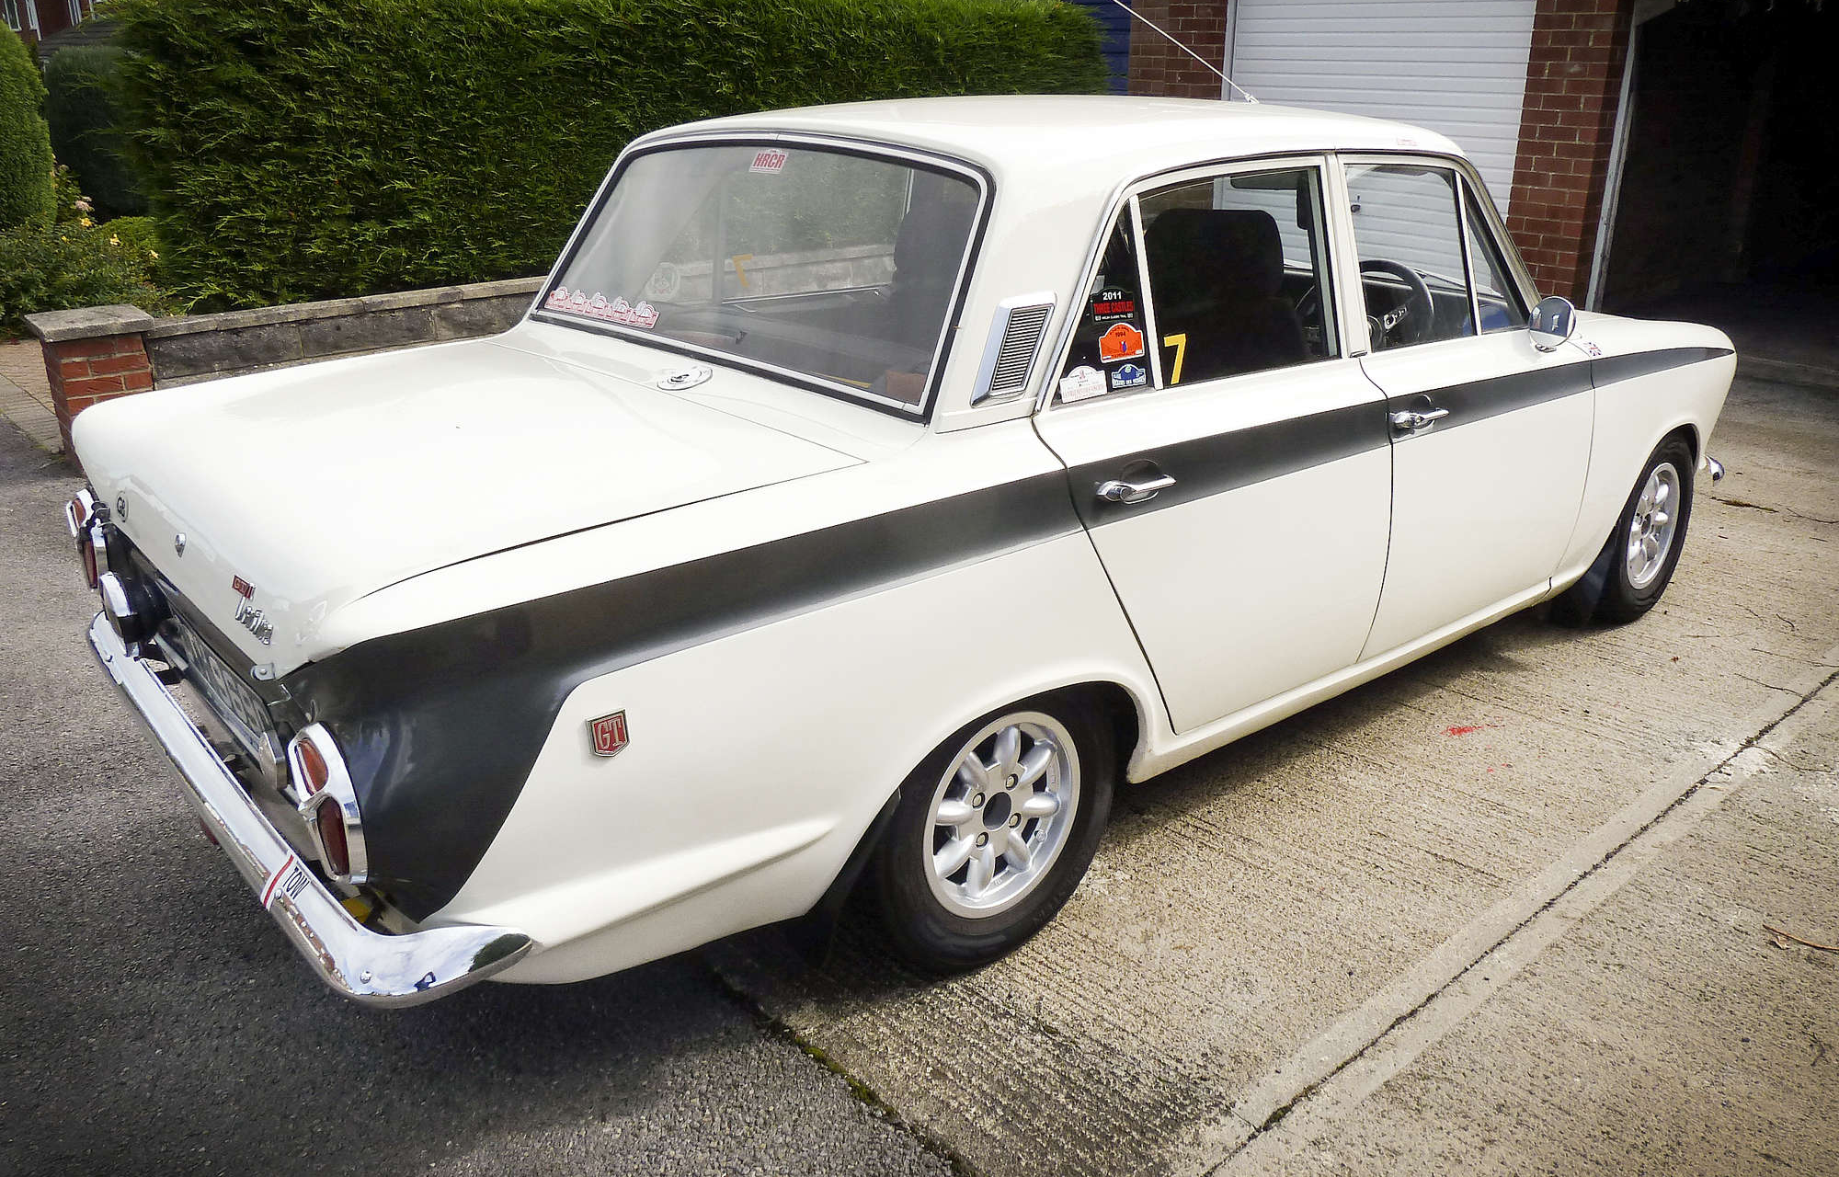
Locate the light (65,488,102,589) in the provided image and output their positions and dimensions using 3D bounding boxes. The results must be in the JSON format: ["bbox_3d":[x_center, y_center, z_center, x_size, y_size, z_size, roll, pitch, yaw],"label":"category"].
[{"bbox_3d":[-1.538,-0.087,2.455,0.061,0.192,0.187,-16,25,-38],"label":"light"}]

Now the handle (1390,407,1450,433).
[{"bbox_3d":[0.970,-0.325,2.576,0.197,0.036,0.049,-16,25,-38],"label":"handle"}]

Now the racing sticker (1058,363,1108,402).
[{"bbox_3d":[0.256,-0.320,2.062,0.103,0.051,0.003,-16,10,-38],"label":"racing sticker"}]

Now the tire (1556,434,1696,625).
[{"bbox_3d":[2.004,-0.197,3.774,0.581,0.581,0.182,-17,25,-40],"label":"tire"}]

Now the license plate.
[{"bbox_3d":[-1.065,0.149,2.026,0.020,0.116,0.525,-16,25,-38],"label":"license plate"}]

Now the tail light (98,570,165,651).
[{"bbox_3d":[-1.252,0.025,2.137,0.085,0.120,0.120,-16,26,-39],"label":"tail light"}]

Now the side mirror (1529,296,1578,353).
[{"bbox_3d":[1.361,-0.564,2.839,0.061,0.126,0.109,-13,23,-33],"label":"side mirror"}]

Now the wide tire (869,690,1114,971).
[{"bbox_3d":[0.090,0.349,2.237,0.581,0.581,0.182,-16,25,-38],"label":"wide tire"}]

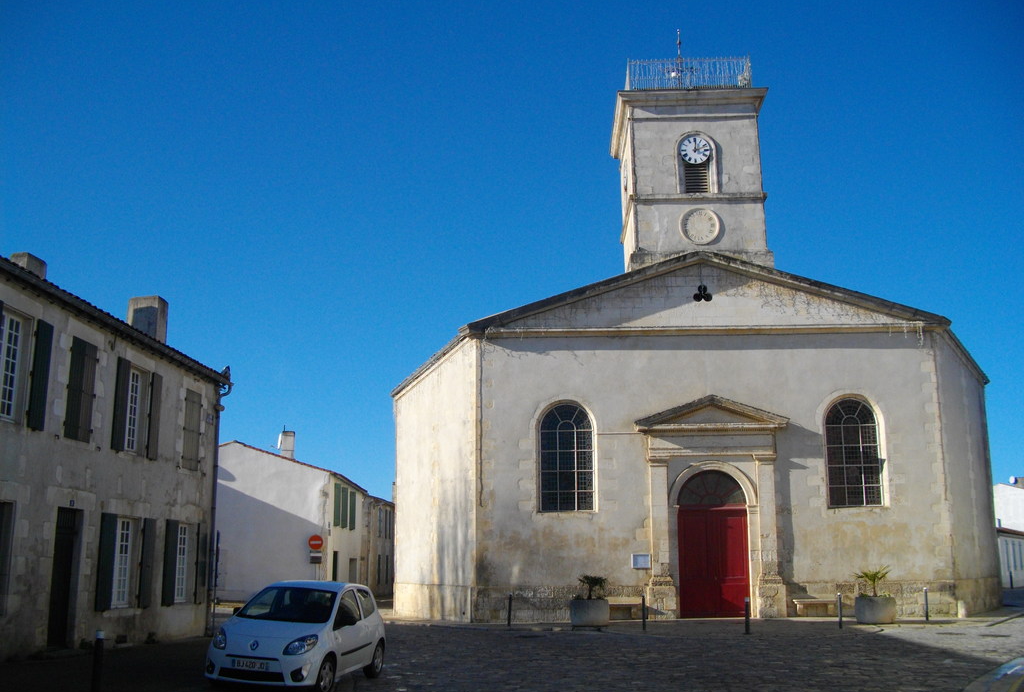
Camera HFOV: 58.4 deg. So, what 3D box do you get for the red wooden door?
[{"bbox_3d":[5.876,6.309,26.880,2.007,3.214,0.150,-1,-13,1],"label":"red wooden door"}]

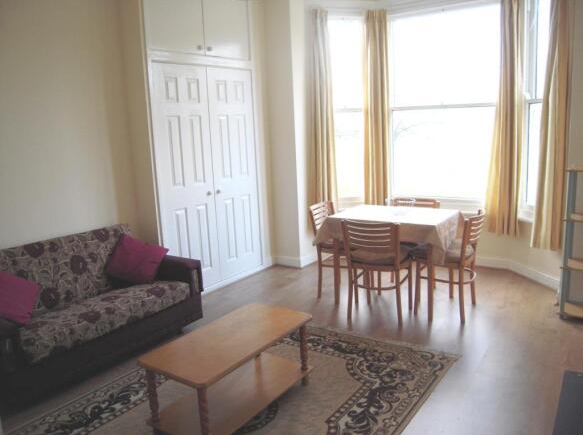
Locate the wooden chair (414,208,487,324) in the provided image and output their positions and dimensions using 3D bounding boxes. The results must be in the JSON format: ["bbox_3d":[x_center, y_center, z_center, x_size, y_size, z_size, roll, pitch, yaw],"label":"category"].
[{"bbox_3d":[1.251,0.360,3.734,0.460,0.810,0.460,4,13,33],"label":"wooden chair"}]

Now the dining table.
[{"bbox_3d":[0.889,0.343,4.053,0.970,0.760,0.770,5,13,35],"label":"dining table"}]

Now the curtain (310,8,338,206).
[{"bbox_3d":[0.369,-0.980,5.111,0.310,2.360,0.150,-3,11,-1],"label":"curtain"}]

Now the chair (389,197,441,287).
[{"bbox_3d":[1.186,0.216,4.550,0.450,0.800,0.450,4,12,30],"label":"chair"}]

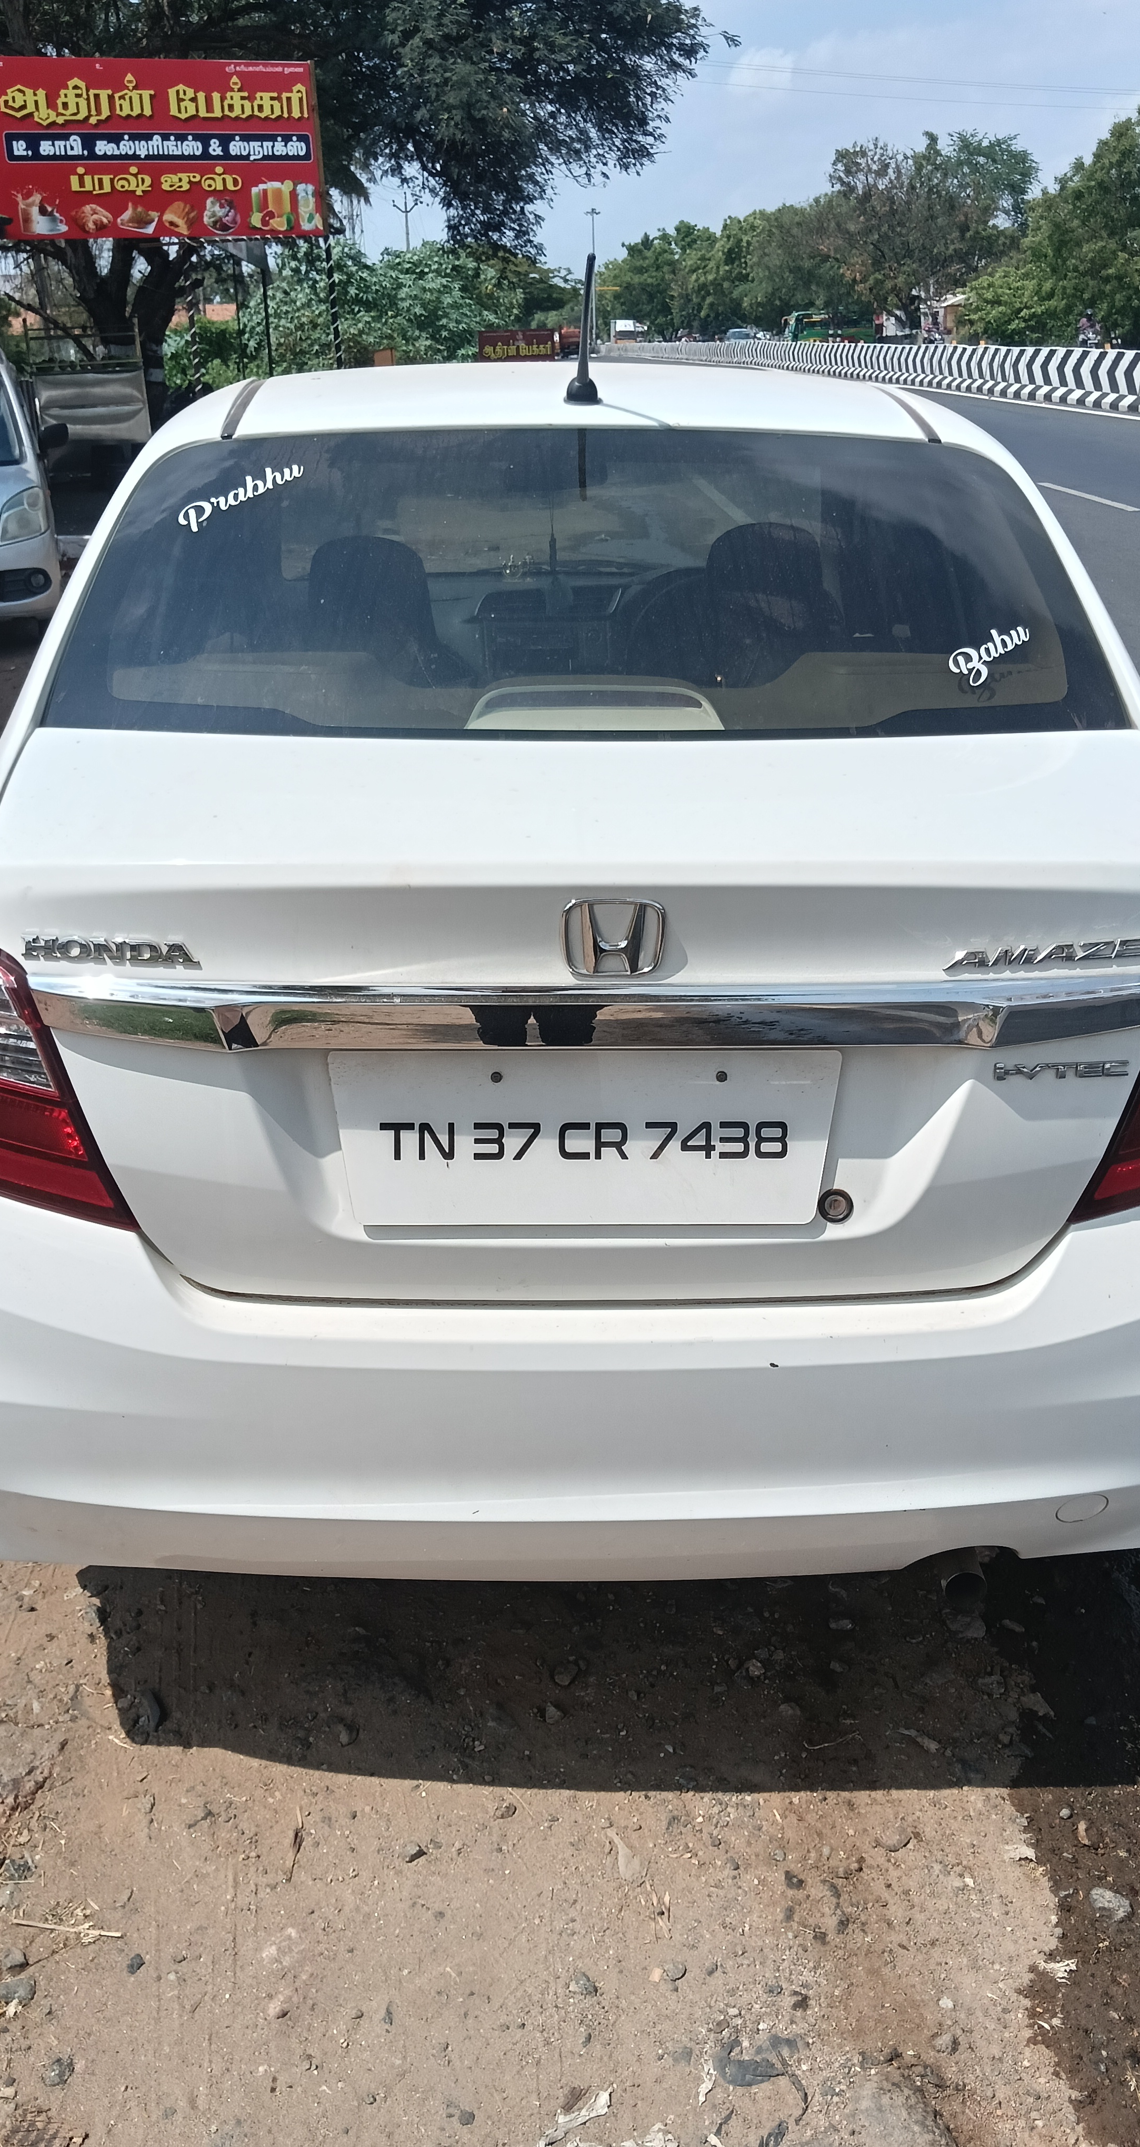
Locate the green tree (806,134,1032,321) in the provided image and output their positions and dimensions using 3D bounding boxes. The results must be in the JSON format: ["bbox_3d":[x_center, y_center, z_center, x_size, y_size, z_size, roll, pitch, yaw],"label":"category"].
[{"bbox_3d":[16.781,-40.525,80.486,10.300,9.200,9.000,4,24,9],"label":"green tree"}]

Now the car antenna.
[{"bbox_3d":[0.019,-1.065,2.416,0.055,0.200,0.160,0,24,-1],"label":"car antenna"}]

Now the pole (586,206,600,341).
[{"bbox_3d":[1.769,-57.509,122.179,1.100,9.500,0.400,0,24,-1],"label":"pole"}]

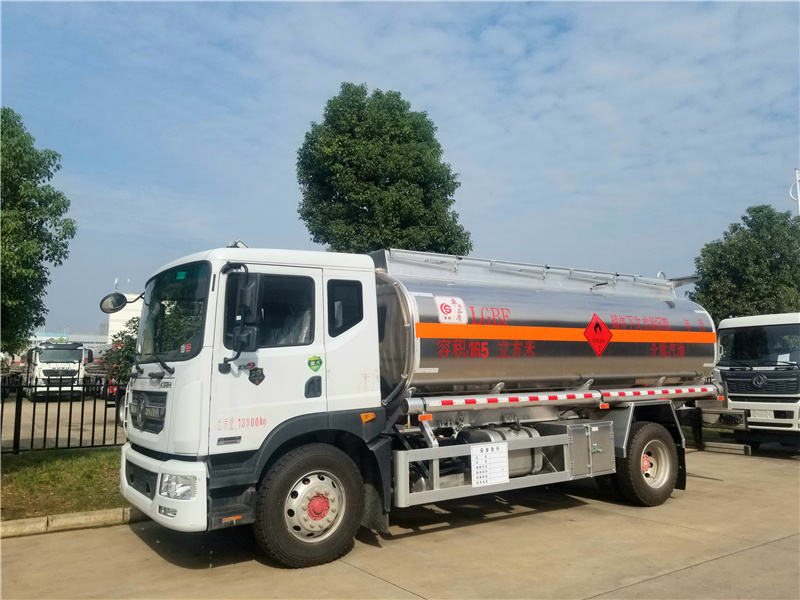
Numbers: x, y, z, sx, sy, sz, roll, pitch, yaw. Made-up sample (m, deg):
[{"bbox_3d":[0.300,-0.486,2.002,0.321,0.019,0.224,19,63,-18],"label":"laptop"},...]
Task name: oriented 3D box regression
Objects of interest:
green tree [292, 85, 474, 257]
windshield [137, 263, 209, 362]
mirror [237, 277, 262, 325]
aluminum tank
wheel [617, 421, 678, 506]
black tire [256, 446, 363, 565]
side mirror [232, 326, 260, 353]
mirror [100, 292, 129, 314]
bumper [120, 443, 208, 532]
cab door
[{"bbox_3d":[-0.363,-0.840,12.747,4.100,7.900,4.100,4,-7,-32],"label":"green tree"},{"bbox_3d":[-2.301,0.187,5.834,0.340,0.900,2.150,12,-11,-30],"label":"windshield"},{"bbox_3d":[-1.203,0.004,4.799,0.200,0.400,0.100,-3,-6,28],"label":"mirror"},{"bbox_3d":[1.702,0.461,8.321,5.500,1.760,2.400,3,-7,-32],"label":"aluminum tank"},{"bbox_3d":[3.213,2.125,7.827,1.040,1.040,0.280,4,-7,-32],"label":"wheel"},{"bbox_3d":[-0.786,1.829,5.385,1.040,1.040,0.280,5,-7,-34],"label":"black tire"},{"bbox_3d":[-1.223,0.313,4.756,0.200,0.220,0.100,-3,-6,28],"label":"side mirror"},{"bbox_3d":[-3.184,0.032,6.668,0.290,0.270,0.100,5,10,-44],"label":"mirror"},{"bbox_3d":[-2.334,1.649,5.679,0.480,0.570,2.360,3,-7,-32],"label":"bumper"},{"bbox_3d":[-1.125,0.476,5.203,1.020,1.560,0.150,3,-7,-32],"label":"cab door"}]

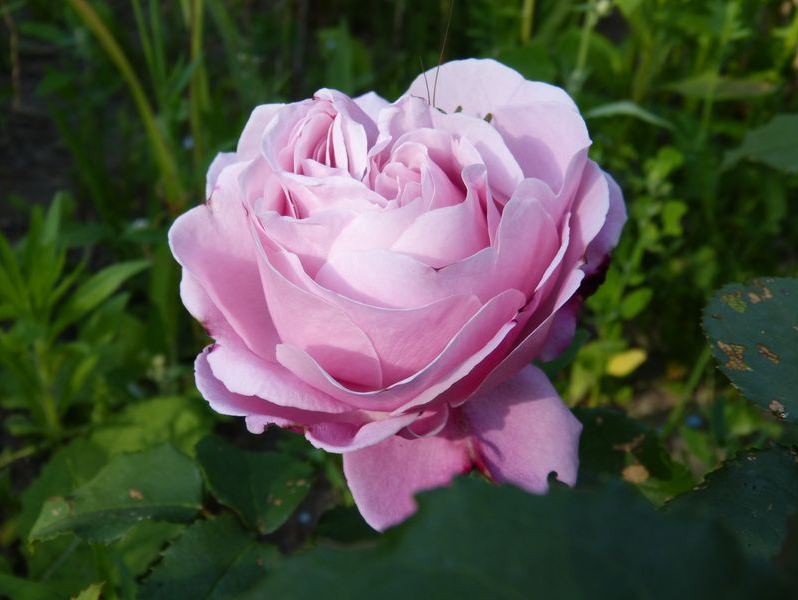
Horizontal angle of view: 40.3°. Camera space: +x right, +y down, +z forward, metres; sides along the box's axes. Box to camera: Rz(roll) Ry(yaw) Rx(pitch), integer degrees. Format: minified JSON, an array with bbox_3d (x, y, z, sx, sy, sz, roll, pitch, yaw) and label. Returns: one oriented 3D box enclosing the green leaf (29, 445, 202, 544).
[{"bbox_3d":[-0.085,0.059,0.325,0.048,0.010,0.029,-11,45,-12],"label":"green leaf"}]

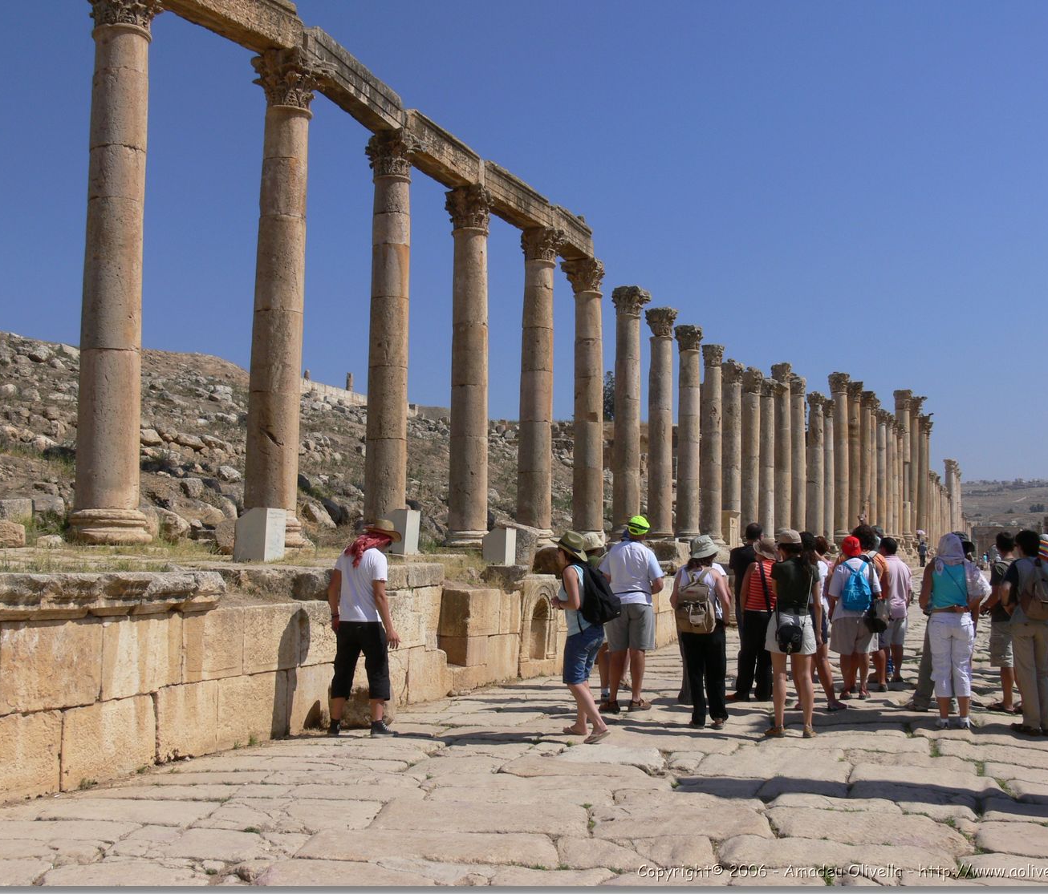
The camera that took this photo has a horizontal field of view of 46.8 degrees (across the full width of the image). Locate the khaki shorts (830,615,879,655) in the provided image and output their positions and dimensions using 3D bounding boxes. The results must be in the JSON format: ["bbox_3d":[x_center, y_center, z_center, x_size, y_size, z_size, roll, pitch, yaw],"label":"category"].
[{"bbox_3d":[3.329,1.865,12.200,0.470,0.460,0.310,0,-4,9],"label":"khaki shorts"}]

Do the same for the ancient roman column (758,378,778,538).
[{"bbox_3d":[10.638,0.714,52.828,0.950,7.410,0.950,-1,-5,22],"label":"ancient roman column"}]

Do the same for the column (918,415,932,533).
[{"bbox_3d":[33.077,2.498,100.413,1.150,10.386,1.150,-2,-5,25],"label":"column"}]

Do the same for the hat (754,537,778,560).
[{"bbox_3d":[2.418,1.013,12.100,0.270,0.170,0.310,4,6,-37],"label":"hat"}]

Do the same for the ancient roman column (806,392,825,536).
[{"bbox_3d":[13.569,0.958,56.274,0.880,7.050,0.880,-1,-5,22],"label":"ancient roman column"}]

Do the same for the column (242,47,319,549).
[{"bbox_3d":[-3.398,-2.114,16.753,1.000,7.010,1.000,1,-4,0],"label":"column"}]

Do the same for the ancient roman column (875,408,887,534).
[{"bbox_3d":[22.749,1.742,77.328,0.950,8.240,0.950,-2,-5,25],"label":"ancient roman column"}]

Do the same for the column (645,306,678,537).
[{"bbox_3d":[3.889,-0.643,34.306,0.920,6.745,0.920,-1,-5,22],"label":"column"}]

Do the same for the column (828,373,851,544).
[{"bbox_3d":[16.518,0.604,63.361,1.100,9.078,1.100,-2,-5,25],"label":"column"}]

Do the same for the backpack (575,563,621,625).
[{"bbox_3d":[0.598,1.175,9.650,0.240,0.490,0.310,-22,-15,27],"label":"backpack"}]

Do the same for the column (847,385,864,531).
[{"bbox_3d":[21.495,0.850,78.797,1.250,10.240,1.250,-1,-5,22],"label":"column"}]

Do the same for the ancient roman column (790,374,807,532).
[{"bbox_3d":[13.583,0.645,60.053,1.020,8.270,1.020,-1,-5,22],"label":"ancient roman column"}]

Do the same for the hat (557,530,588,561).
[{"bbox_3d":[0.375,0.789,9.600,0.330,0.140,0.290,25,5,21],"label":"hat"}]

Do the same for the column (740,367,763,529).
[{"bbox_3d":[8.252,0.299,44.058,0.850,6.485,0.850,-2,-5,25],"label":"column"}]

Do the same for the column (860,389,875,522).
[{"bbox_3d":[23.820,1.242,84.471,1.250,10.320,1.250,-1,-5,22],"label":"column"}]

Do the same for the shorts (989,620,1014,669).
[{"bbox_3d":[4.615,1.866,11.563,0.400,0.498,0.310,4,-5,-35],"label":"shorts"}]

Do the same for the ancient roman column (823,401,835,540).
[{"bbox_3d":[15.177,1.285,60.328,0.860,7.508,0.860,-1,-5,22],"label":"ancient roman column"}]

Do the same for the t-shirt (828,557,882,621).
[{"bbox_3d":[3.445,1.479,12.588,0.550,0.671,0.310,1,-4,3],"label":"t-shirt"}]

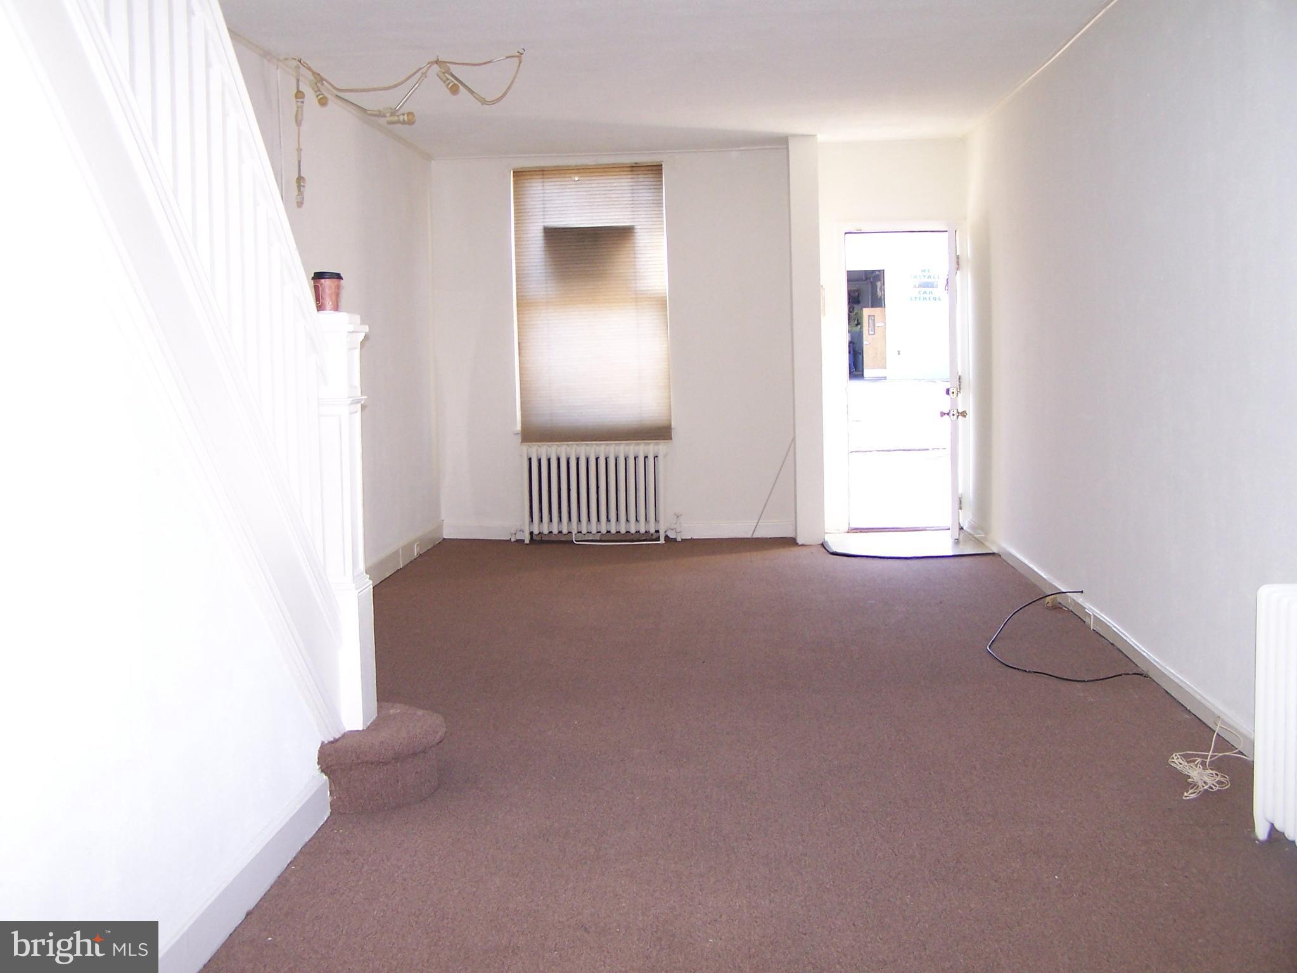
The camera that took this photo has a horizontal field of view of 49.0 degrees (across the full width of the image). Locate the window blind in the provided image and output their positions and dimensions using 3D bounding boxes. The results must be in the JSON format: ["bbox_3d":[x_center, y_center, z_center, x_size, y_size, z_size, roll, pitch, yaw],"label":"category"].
[{"bbox_3d":[-0.386,-1.227,9.669,1.024,1.857,0.050,-1,5,4],"label":"window blind"}]

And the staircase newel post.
[{"bbox_3d":[-0.926,0.104,4.240,0.189,1.227,0.189,-1,5,4],"label":"staircase newel post"}]

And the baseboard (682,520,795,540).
[{"bbox_3d":[0.614,0.302,9.775,0.780,0.123,0.025,-1,5,4],"label":"baseboard"}]

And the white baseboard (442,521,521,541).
[{"bbox_3d":[-1.152,0.310,9.909,0.540,0.123,0.025,-1,5,4],"label":"white baseboard"}]

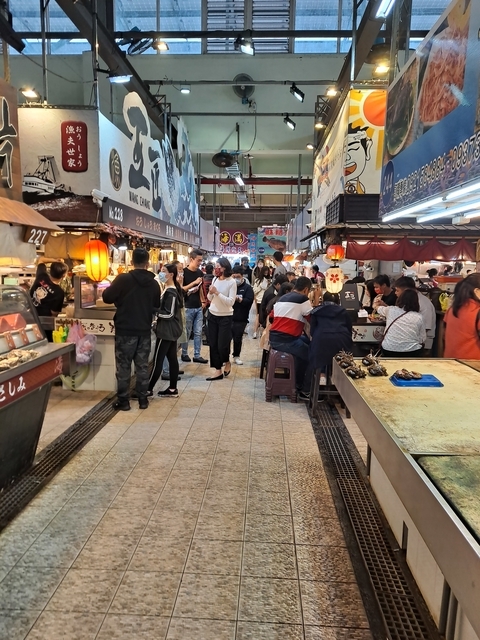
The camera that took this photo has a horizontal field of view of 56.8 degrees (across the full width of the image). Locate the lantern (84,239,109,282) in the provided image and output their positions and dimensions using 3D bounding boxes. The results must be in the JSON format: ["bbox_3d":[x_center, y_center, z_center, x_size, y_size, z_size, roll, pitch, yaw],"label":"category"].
[{"bbox_3d":[-1.666,-0.691,5.150,0.280,0.500,0.280,1,7,0],"label":"lantern"}]

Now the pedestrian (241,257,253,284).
[{"bbox_3d":[0.167,-0.682,11.176,0.500,1.740,0.360,0,7,-2],"label":"pedestrian"}]

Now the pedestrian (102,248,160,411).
[{"bbox_3d":[-1.187,0.082,4.898,0.620,1.750,0.420,-3,8,-25],"label":"pedestrian"}]

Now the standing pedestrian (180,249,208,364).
[{"bbox_3d":[-0.732,-0.238,7.218,0.420,1.820,0.500,7,9,39],"label":"standing pedestrian"}]

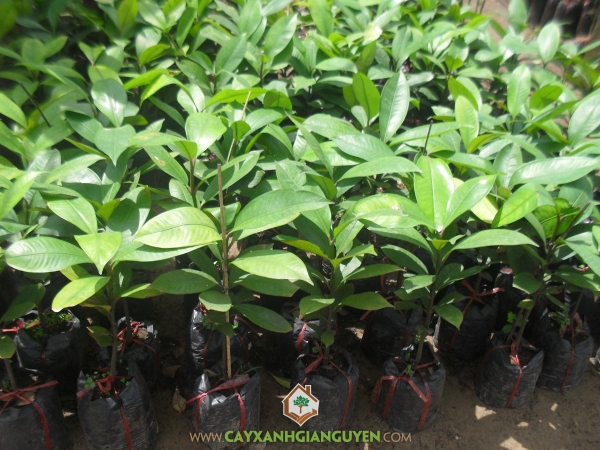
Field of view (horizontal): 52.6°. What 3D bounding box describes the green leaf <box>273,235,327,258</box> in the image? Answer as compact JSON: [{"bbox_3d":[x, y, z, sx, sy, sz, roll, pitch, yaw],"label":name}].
[{"bbox_3d":[-0.001,0.041,1.160,0.114,0.018,0.045,20,6,-10],"label":"green leaf"}]

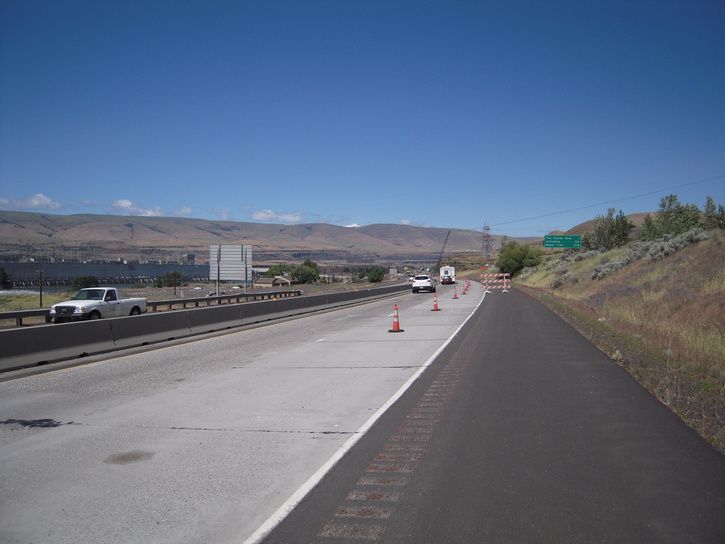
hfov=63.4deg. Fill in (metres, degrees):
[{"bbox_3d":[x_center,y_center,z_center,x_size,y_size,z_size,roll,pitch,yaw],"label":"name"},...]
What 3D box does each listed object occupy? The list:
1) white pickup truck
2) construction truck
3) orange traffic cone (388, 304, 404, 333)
[{"bbox_3d":[-12.250,1.540,27.700,1.800,1.680,4.850,0,0,13],"label":"white pickup truck"},{"bbox_3d":[14.950,0.580,103.400,2.400,3.100,7.000,0,0,10],"label":"construction truck"},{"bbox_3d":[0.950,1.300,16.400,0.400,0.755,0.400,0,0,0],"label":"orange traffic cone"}]

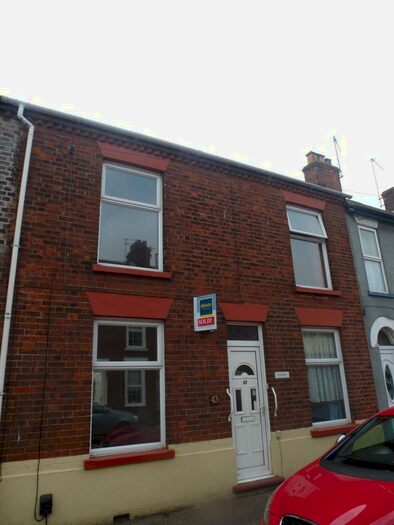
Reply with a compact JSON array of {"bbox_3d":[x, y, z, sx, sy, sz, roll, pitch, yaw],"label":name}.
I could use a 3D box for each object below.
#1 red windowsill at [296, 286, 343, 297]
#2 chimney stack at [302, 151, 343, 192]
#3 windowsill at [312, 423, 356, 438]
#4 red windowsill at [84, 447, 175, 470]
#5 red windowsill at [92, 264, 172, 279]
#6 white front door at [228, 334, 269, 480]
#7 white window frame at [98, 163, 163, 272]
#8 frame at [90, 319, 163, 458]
[{"bbox_3d":[2.364,0.583,7.130,1.209,0.102,0.150,7,-19,-27],"label":"red windowsill"},{"bbox_3d":[5.059,-3.431,14.710,1.250,1.800,0.750,7,-19,-27],"label":"chimney stack"},{"bbox_3d":[2.404,2.949,6.370,1.204,0.109,0.150,7,-19,-27],"label":"windowsill"},{"bbox_3d":[-0.858,2.541,4.720,1.199,0.109,0.150,7,-19,-27],"label":"red windowsill"},{"bbox_3d":[-0.957,0.163,5.452,1.209,0.102,0.150,7,-19,-27],"label":"red windowsill"},{"bbox_3d":[0.807,2.205,5.861,0.798,2.266,0.080,7,-19,-27],"label":"white front door"},{"bbox_3d":[-1.034,-0.714,5.807,1.039,1.732,0.080,7,-19,-27],"label":"white window frame"},{"bbox_3d":[-0.937,1.689,5.065,1.057,1.737,0.080,7,-19,-27],"label":"frame"}]

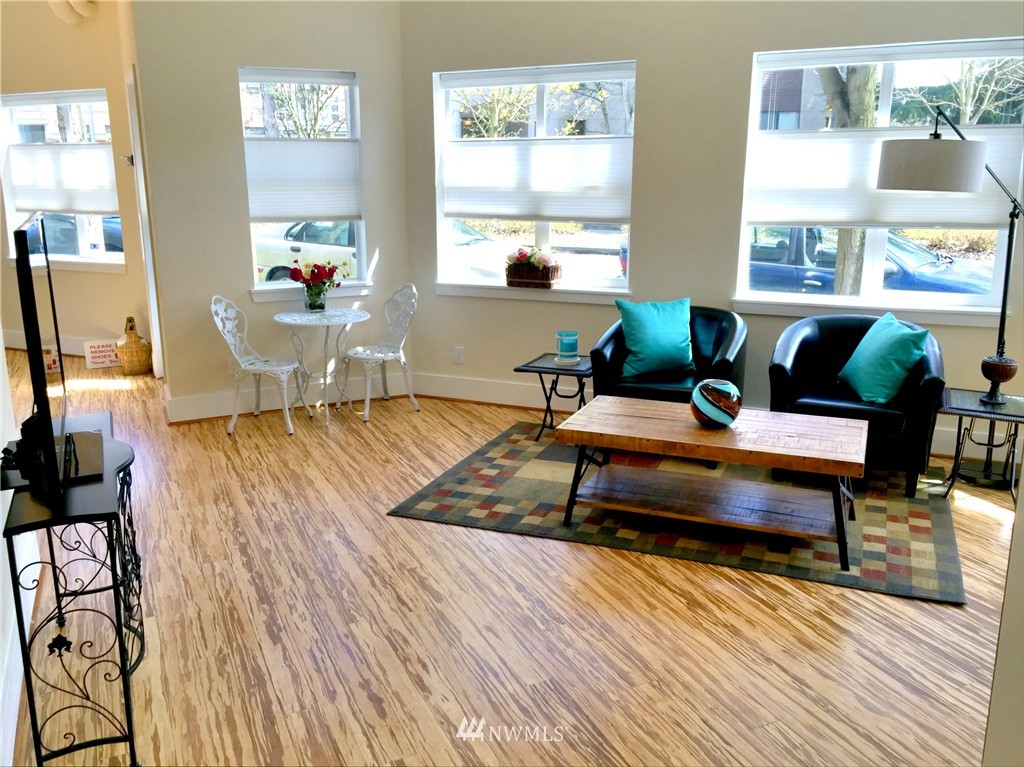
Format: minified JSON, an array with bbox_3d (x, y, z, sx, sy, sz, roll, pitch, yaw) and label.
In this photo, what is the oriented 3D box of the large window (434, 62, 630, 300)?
[{"bbox_3d":[0.123,-1.264,5.356,1.335,1.332,0.120,6,15,24],"label":"large window"}]

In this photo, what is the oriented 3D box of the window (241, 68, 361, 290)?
[{"bbox_3d":[-1.347,-1.310,5.566,0.750,1.355,0.120,-7,15,-26],"label":"window"}]

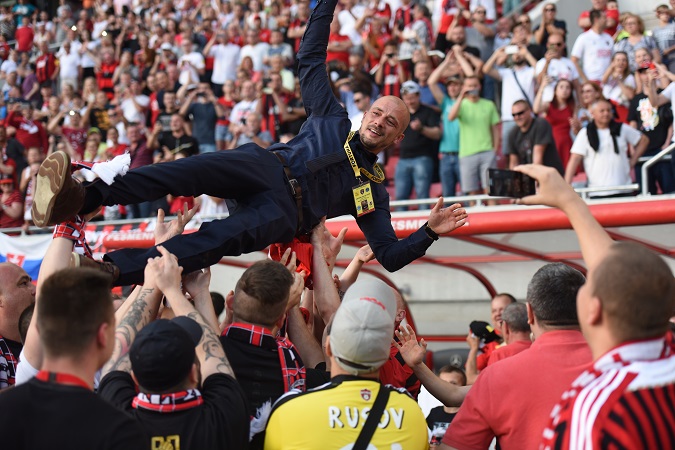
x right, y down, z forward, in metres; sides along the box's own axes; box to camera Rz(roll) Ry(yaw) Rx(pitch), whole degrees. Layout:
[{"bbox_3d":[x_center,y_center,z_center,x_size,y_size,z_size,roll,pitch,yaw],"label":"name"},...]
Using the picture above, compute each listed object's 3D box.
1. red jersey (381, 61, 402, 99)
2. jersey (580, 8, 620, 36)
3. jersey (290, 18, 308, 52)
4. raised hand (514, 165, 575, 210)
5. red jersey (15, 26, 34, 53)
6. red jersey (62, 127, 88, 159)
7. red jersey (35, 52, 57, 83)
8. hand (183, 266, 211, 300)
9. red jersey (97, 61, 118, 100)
[{"bbox_3d":[0.716,-1.889,17.400,0.380,0.560,0.240,0,-3,3],"label":"red jersey"},{"bbox_3d":[3.474,-2.552,17.400,0.540,0.640,0.300,-1,-3,12],"label":"jersey"},{"bbox_3d":[-0.592,-3.189,22.200,0.480,0.660,0.280,0,-3,7],"label":"jersey"},{"bbox_3d":[0.505,-0.091,3.200,0.140,0.110,0.110,-2,-4,37],"label":"raised hand"},{"bbox_3d":[-7.703,-4.565,32.300,0.480,0.660,0.270,0,-3,-3],"label":"red jersey"},{"bbox_3d":[-4.272,-1.313,21.400,0.440,0.600,0.260,0,-3,-9],"label":"red jersey"},{"bbox_3d":[-6.264,-3.352,28.200,0.480,0.700,0.280,-1,-3,18],"label":"red jersey"},{"bbox_3d":[-0.473,0.189,4.400,0.100,0.130,0.090,0,-3,6],"label":"hand"},{"bbox_3d":[-4.346,-2.731,24.800,0.460,0.720,0.270,0,-3,-6],"label":"red jersey"}]

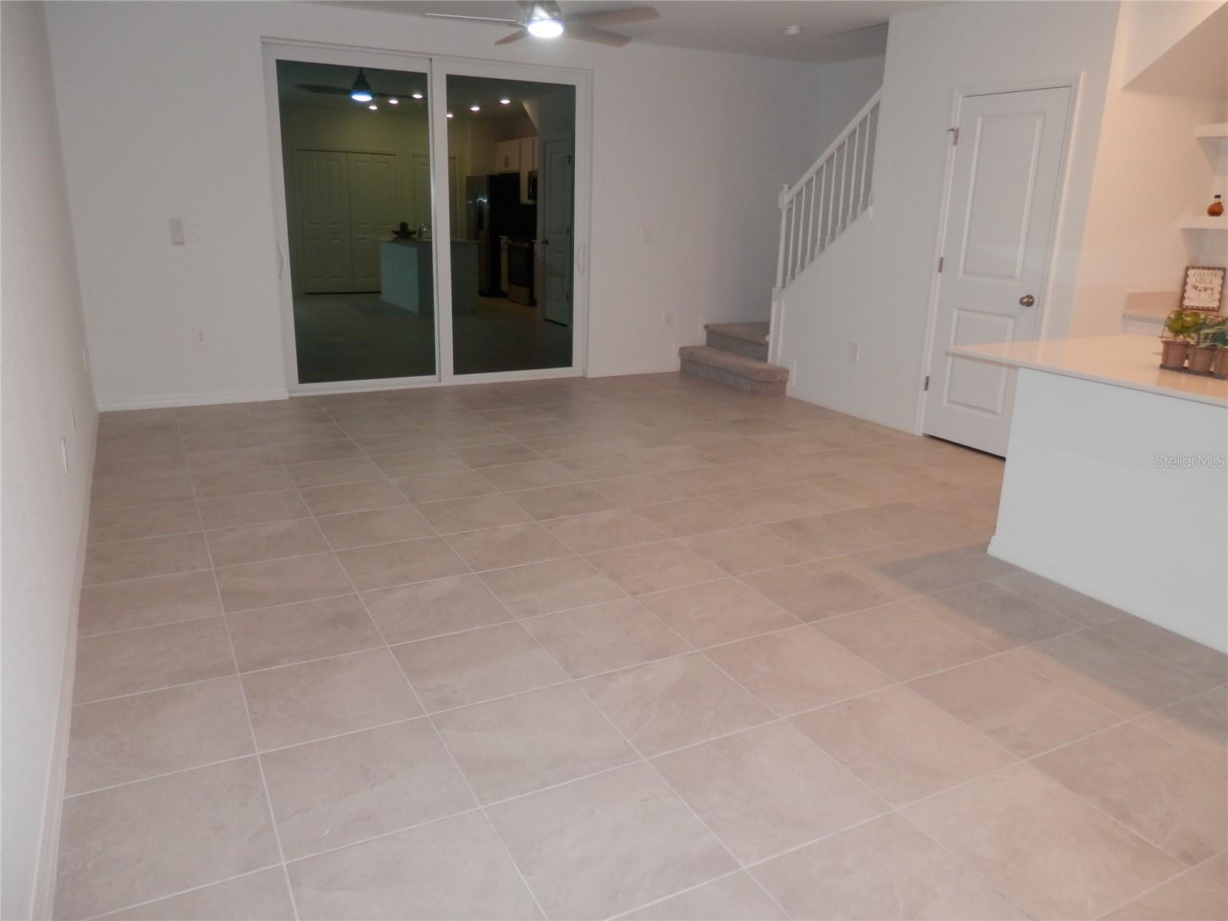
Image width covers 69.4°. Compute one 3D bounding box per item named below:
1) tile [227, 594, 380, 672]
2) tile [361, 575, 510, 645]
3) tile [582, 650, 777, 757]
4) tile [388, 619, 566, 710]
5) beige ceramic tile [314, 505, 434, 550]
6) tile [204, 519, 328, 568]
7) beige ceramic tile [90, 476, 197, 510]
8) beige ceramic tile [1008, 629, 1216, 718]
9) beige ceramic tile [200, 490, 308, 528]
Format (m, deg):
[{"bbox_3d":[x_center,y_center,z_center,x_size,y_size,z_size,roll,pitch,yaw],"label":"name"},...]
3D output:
[{"bbox_3d":[-1.050,0.579,3.007,0.452,0.010,0.452,-7,18,-27],"label":"tile"},{"bbox_3d":[-0.642,0.532,3.204,0.453,0.012,0.448,-7,18,-27],"label":"tile"},{"bbox_3d":[0.178,0.710,2.625,0.449,0.010,0.449,-7,18,-27],"label":"tile"},{"bbox_3d":[-0.432,0.648,2.824,0.453,0.012,0.448,-7,18,-27],"label":"tile"},{"bbox_3d":[-1.061,0.300,3.960,0.449,0.010,0.449,-7,18,-27],"label":"beige ceramic tile"},{"bbox_3d":[-1.463,0.348,3.756,0.449,0.010,0.449,-7,18,-27],"label":"tile"},{"bbox_3d":[-2.300,0.164,4.344,0.452,0.010,0.452,-7,18,-27],"label":"beige ceramic tile"},{"bbox_3d":[1.603,0.689,2.898,0.453,0.010,0.447,-7,18,-27],"label":"beige ceramic tile"},{"bbox_3d":[-1.677,0.231,4.134,0.453,0.012,0.448,-7,18,-27],"label":"beige ceramic tile"}]

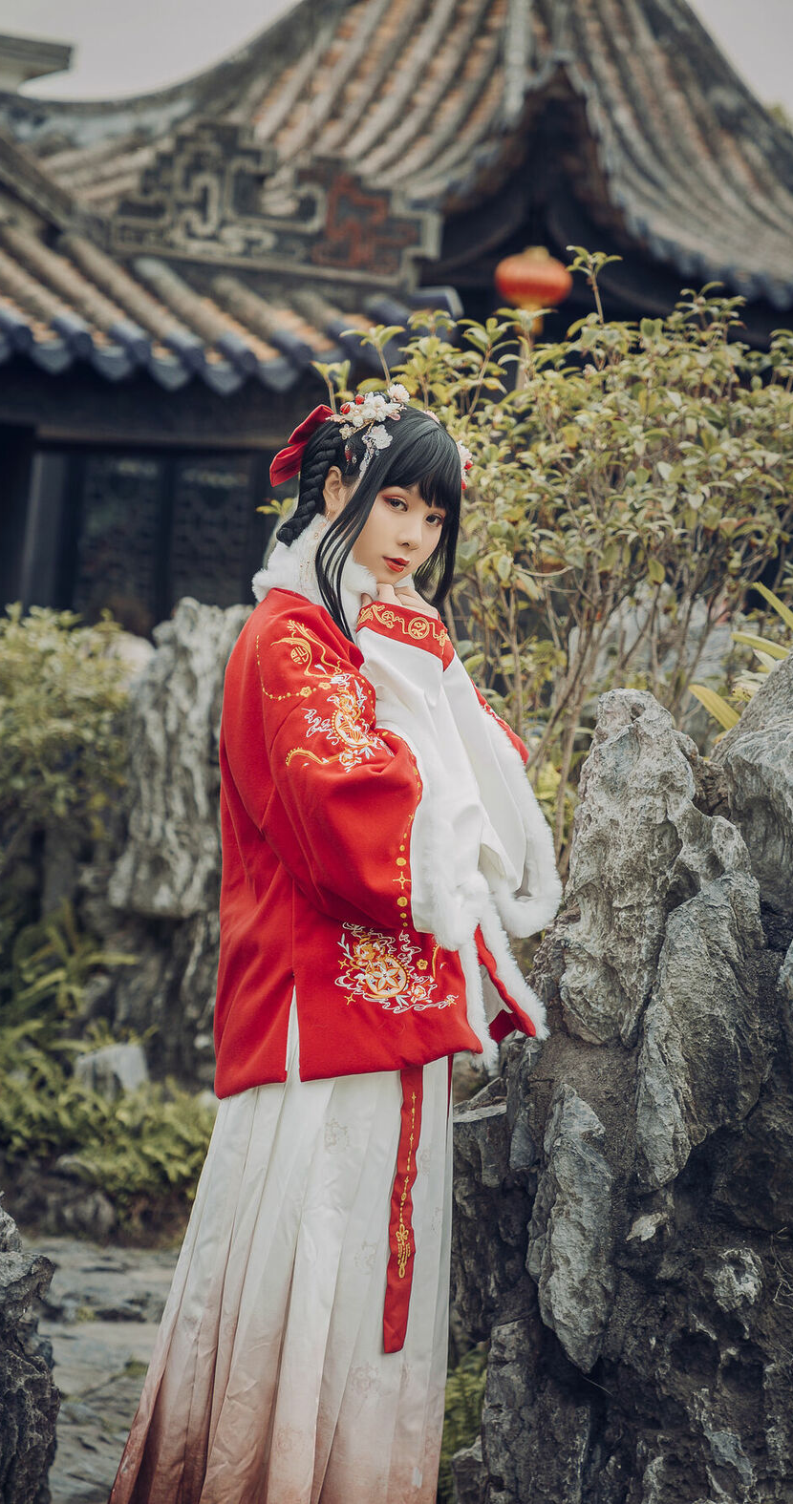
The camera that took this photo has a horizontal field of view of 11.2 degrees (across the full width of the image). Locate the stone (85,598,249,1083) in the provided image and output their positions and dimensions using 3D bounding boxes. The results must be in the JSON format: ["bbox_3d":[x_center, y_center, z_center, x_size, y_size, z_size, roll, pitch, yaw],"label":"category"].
[{"bbox_3d":[-0.470,0.202,9.000,0.430,1.100,0.380,4,3,-3],"label":"stone"}]

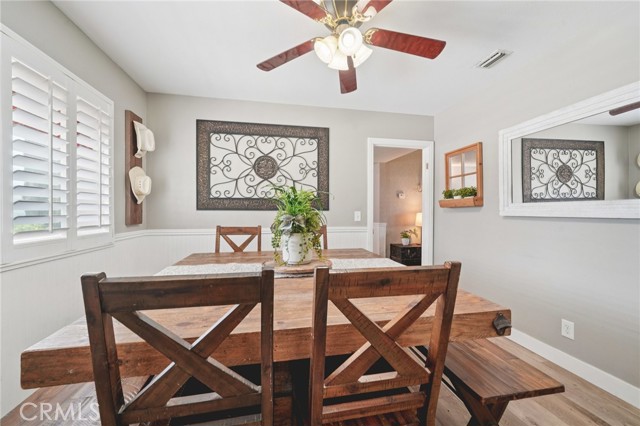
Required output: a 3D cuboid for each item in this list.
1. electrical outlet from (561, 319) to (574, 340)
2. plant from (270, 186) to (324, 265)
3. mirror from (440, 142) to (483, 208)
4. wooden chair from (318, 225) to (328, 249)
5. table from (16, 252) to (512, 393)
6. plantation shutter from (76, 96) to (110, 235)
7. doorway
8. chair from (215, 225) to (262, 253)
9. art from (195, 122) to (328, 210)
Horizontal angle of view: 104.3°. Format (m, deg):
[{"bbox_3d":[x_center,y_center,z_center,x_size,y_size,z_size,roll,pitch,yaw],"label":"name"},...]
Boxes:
[{"bbox_3d":[1.816,0.857,1.825,0.012,0.125,0.079,0,0,-11],"label":"electrical outlet"},{"bbox_3d":[-0.166,0.083,1.830,0.400,0.560,0.380,0,0,-11],"label":"plant"},{"bbox_3d":[1.579,-0.404,2.825,0.105,0.665,0.540,0,0,-11],"label":"mirror"},{"bbox_3d":[-0.093,0.646,2.499,0.460,1.015,0.540,0,0,-11],"label":"wooden chair"},{"bbox_3d":[-0.197,0.773,1.691,1.650,0.766,1.670,0,0,-11],"label":"table"},{"bbox_3d":[-1.712,-0.325,1.909,0.050,1.040,0.390,0,0,-11],"label":"plantation shutter"},{"bbox_3d":[1.065,0.100,3.308,0.930,2.103,0.130,0,0,-11],"label":"doorway"},{"bbox_3d":[-0.795,0.646,2.366,0.460,1.015,0.540,0,0,-11],"label":"chair"},{"bbox_3d":[-0.624,-0.540,2.916,1.520,1.010,0.040,0,0,-11],"label":"art"}]

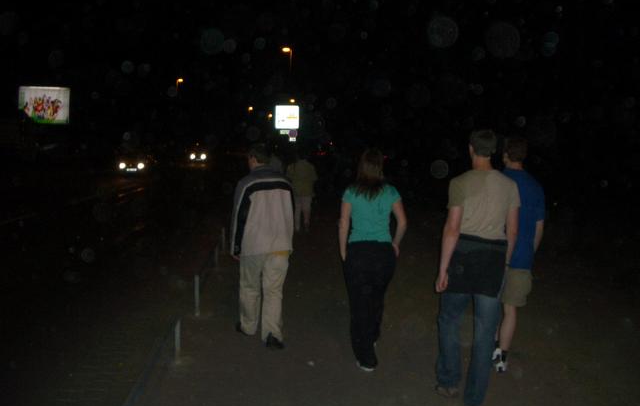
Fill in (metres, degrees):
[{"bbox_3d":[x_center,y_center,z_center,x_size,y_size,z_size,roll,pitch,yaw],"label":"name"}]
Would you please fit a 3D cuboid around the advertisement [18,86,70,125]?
[{"bbox_3d":[-19.148,-6.770,45.000,3.567,2.733,0.400,0,5,-12],"label":"advertisement"}]

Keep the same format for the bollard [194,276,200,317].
[{"bbox_3d":[-1.221,0.930,6.447,0.052,0.420,0.052,1,5,0],"label":"bollard"}]

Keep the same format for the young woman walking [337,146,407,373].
[{"bbox_3d":[0.404,0.429,5.004,0.500,1.679,0.400,0,5,-4],"label":"young woman walking"}]

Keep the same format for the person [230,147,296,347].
[{"bbox_3d":[-0.502,0.356,5.586,0.520,1.714,0.460,0,5,-13],"label":"person"}]

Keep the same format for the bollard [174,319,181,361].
[{"bbox_3d":[-1.128,1.084,5.117,0.050,0.323,0.050,1,5,0],"label":"bollard"}]

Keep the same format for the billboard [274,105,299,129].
[{"bbox_3d":[-2.588,-6.599,50.000,1.777,1.793,0.250,0,5,-4],"label":"billboard"}]

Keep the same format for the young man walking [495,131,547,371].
[{"bbox_3d":[1.537,0.384,5.012,0.460,1.790,0.440,0,5,-5],"label":"young man walking"}]

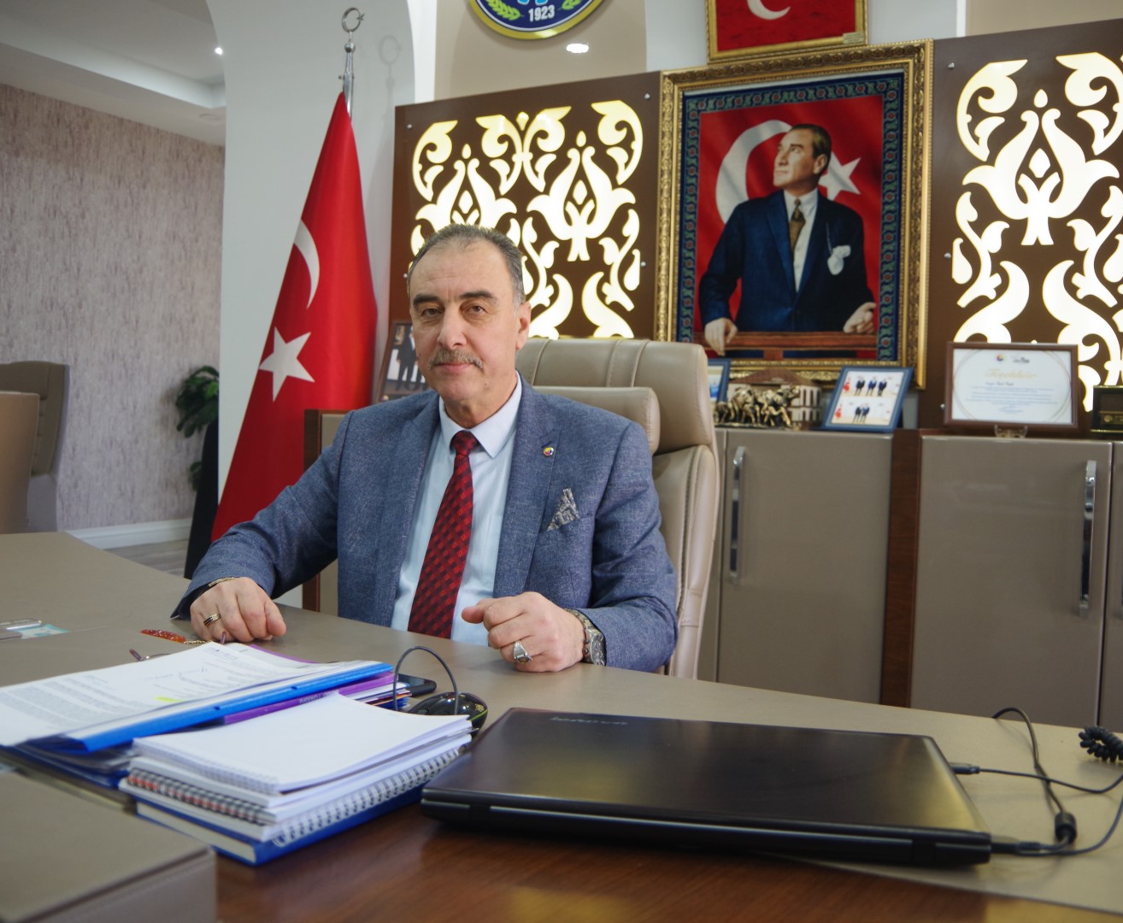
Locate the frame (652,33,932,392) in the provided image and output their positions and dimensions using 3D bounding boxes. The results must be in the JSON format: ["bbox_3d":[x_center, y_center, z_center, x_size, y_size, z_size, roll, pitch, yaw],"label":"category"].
[{"bbox_3d":[0.660,-0.698,3.040,0.768,0.943,0.055,3,3,24],"label":"frame"}]

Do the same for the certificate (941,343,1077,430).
[{"bbox_3d":[1.124,-0.188,2.589,0.308,0.206,0.030,2,-10,13],"label":"certificate"}]

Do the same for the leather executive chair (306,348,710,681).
[{"bbox_3d":[-0.080,0.385,1.510,0.660,1.180,0.700,3,3,20],"label":"leather executive chair"}]

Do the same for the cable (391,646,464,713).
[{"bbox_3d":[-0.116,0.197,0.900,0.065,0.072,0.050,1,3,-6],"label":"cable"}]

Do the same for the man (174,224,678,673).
[{"bbox_3d":[-0.165,0.322,1.330,0.630,1.310,0.700,2,3,16],"label":"man"}]

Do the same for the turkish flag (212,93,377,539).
[{"bbox_3d":[-0.944,-0.453,3.625,0.560,1.600,0.260,3,3,26],"label":"turkish flag"}]

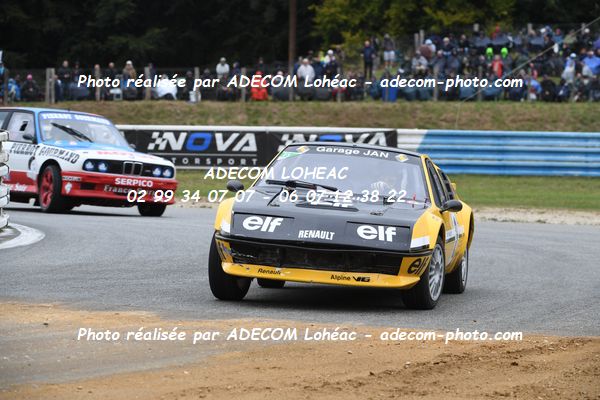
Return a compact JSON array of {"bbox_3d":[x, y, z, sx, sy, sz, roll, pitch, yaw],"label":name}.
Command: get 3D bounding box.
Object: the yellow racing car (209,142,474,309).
[{"bbox_3d":[0.385,0.178,26.557,1.770,1.200,4.240,3,1,9],"label":"yellow racing car"}]

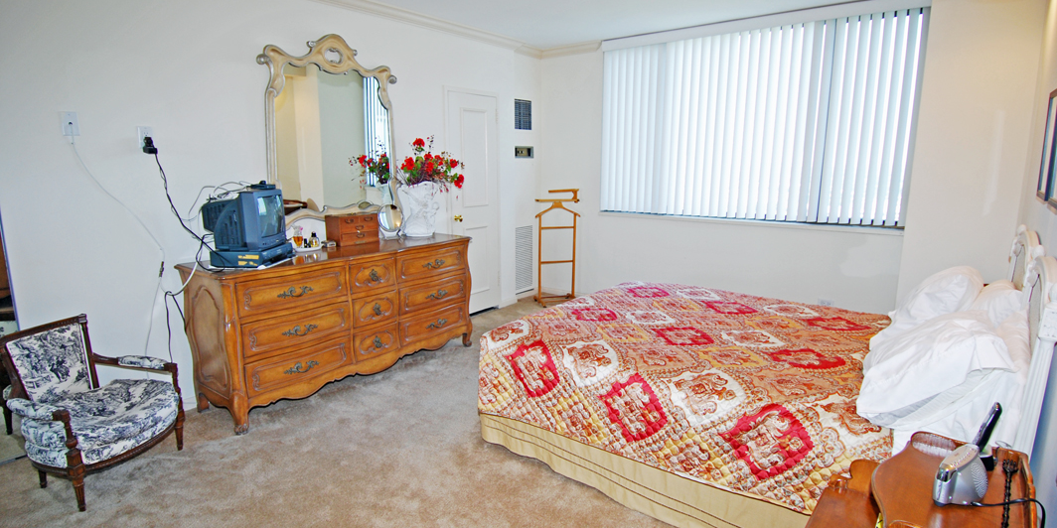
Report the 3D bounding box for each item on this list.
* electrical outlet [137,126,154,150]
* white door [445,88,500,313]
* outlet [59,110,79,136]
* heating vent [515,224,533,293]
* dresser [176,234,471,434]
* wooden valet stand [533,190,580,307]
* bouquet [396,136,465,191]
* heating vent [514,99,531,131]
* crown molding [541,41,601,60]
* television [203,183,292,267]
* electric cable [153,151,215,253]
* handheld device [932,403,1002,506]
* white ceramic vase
[{"bbox_3d":[-2.043,-0.674,2.831,0.014,0.116,0.070,8,14,37],"label":"electrical outlet"},{"bbox_3d":[-0.494,-0.520,4.913,0.050,2.050,0.630,8,14,37],"label":"white door"},{"bbox_3d":[-2.232,-0.684,2.581,0.012,0.116,0.070,8,14,37],"label":"outlet"},{"bbox_3d":[-0.031,-0.045,5.690,0.020,0.720,0.315,8,14,37],"label":"heating vent"},{"bbox_3d":[-1.214,0.336,3.618,0.547,0.853,1.836,8,14,37],"label":"dresser"},{"bbox_3d":[0.288,-0.173,5.352,0.455,1.150,0.290,-4,12,-16],"label":"wooden valet stand"},{"bbox_3d":[-0.764,-0.787,4.130,0.380,0.420,0.480,8,14,37],"label":"bouquet"},{"bbox_3d":[-0.045,-1.495,5.308,0.025,0.280,0.277,8,14,37],"label":"heating vent"},{"bbox_3d":[0.379,-2.099,5.156,0.700,0.100,0.090,8,14,37],"label":"crown molding"},{"bbox_3d":[-1.682,-0.226,3.139,0.370,0.430,0.360,1,11,7],"label":"television"},{"bbox_3d":[-1.900,-0.337,2.978,0.120,0.600,0.230,8,14,37],"label":"electric cable"},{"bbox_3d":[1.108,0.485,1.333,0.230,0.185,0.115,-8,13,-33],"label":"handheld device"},{"bbox_3d":[-0.846,-0.427,4.152,0.290,0.430,0.310,-1,11,0],"label":"white ceramic vase"}]

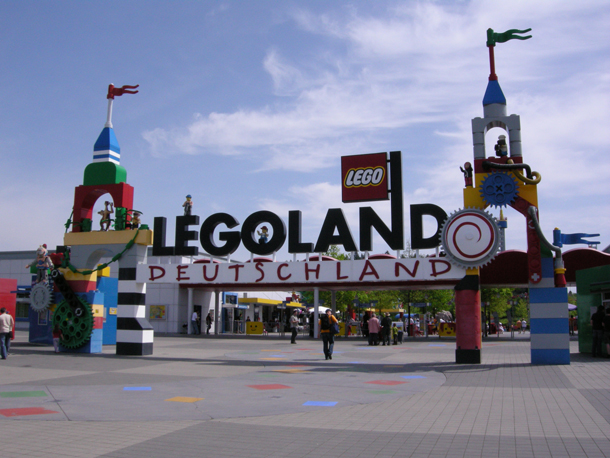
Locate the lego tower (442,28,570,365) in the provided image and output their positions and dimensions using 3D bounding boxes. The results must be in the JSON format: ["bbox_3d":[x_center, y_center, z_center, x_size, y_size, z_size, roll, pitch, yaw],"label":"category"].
[{"bbox_3d":[6.607,-1.325,21.558,3.850,11.560,1.400,-2,-8,18],"label":"lego tower"}]

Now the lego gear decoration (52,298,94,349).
[{"bbox_3d":[-9.266,3.770,25.344,1.980,1.980,0.350,-2,-8,18],"label":"lego gear decoration"}]

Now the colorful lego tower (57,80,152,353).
[{"bbox_3d":[-8.047,-0.567,26.176,4.000,11.240,1.200,-2,-8,18],"label":"colorful lego tower"}]

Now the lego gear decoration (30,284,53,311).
[{"bbox_3d":[-10.960,2.863,26.393,1.200,1.240,0.300,-2,-8,18],"label":"lego gear decoration"}]

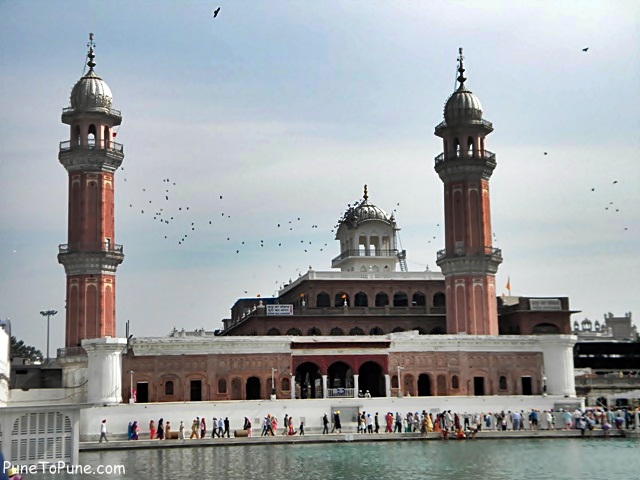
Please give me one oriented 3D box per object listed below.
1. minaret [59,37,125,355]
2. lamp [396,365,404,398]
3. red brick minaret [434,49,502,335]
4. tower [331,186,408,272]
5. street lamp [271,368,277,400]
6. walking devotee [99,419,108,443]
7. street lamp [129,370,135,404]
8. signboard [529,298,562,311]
[{"bbox_3d":[-26.549,-5.928,119.346,7.400,36.940,7.400,1,-9,-11],"label":"minaret"},{"bbox_3d":[7.118,12.558,91.431,0.550,2.844,0.420,1,-9,-11],"label":"lamp"},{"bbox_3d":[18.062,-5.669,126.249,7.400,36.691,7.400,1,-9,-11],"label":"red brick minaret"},{"bbox_3d":[6.603,-1.614,144.886,7.200,12.409,9.000,1,-9,-11],"label":"tower"},{"bbox_3d":[-4.008,12.481,89.454,0.500,2.739,0.420,1,-9,-11],"label":"street lamp"},{"bbox_3d":[-16.312,14.400,78.071,0.720,1.707,0.500,1,-9,-11],"label":"walking devotee"},{"bbox_3d":[-15.857,12.464,87.369,0.500,2.799,0.420,1,-9,-11],"label":"street lamp"},{"bbox_3d":[29.593,8.498,136.000,4.400,1.450,0.150,1,-9,-11],"label":"signboard"}]

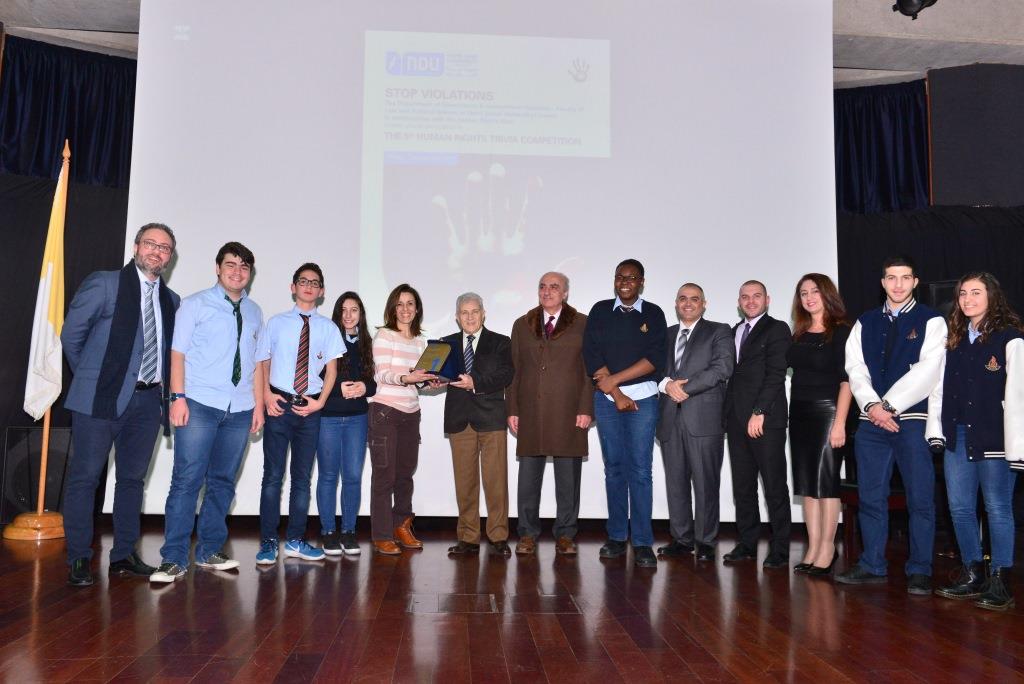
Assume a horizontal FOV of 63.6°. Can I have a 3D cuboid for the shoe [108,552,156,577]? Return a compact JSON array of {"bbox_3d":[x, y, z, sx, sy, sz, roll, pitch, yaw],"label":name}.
[{"bbox_3d":[-1.927,1.125,4.215,0.290,0.105,0.105,-1,-6,23],"label":"shoe"}]

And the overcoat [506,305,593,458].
[{"bbox_3d":[0.249,0.255,5.400,0.550,0.980,0.330,1,-5,8],"label":"overcoat"}]

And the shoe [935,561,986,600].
[{"bbox_3d":[2.280,1.192,4.198,0.280,0.190,0.105,3,-5,-22],"label":"shoe"}]

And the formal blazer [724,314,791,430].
[{"bbox_3d":[1.587,0.197,5.336,0.290,0.730,0.470,6,-7,-45],"label":"formal blazer"}]

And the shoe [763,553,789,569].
[{"bbox_3d":[1.599,1.282,4.986,0.105,0.110,0.300,-2,-6,32],"label":"shoe"}]

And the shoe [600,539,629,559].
[{"bbox_3d":[0.624,1.248,5.051,0.110,0.110,0.290,-2,-6,33],"label":"shoe"}]

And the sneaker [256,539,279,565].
[{"bbox_3d":[-1.376,1.175,4.672,0.105,0.110,0.285,1,-5,-3],"label":"sneaker"}]

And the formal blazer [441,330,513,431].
[{"bbox_3d":[-0.231,0.251,5.409,0.490,0.700,0.340,0,-5,12],"label":"formal blazer"}]

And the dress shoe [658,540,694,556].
[{"bbox_3d":[1.074,1.315,5.378,0.290,0.110,0.105,4,-6,-32],"label":"dress shoe"}]

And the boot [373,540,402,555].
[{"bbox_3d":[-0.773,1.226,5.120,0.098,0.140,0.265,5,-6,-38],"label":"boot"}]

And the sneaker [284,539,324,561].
[{"bbox_3d":[-1.216,1.207,4.857,0.295,0.115,0.105,-2,-6,34],"label":"sneaker"}]

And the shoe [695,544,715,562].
[{"bbox_3d":[1.229,1.304,5.213,0.105,0.110,0.290,0,-5,18],"label":"shoe"}]

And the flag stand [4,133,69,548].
[{"bbox_3d":[-3.039,-0.051,5.462,0.454,2.636,0.454,1,-5,0],"label":"flag stand"}]

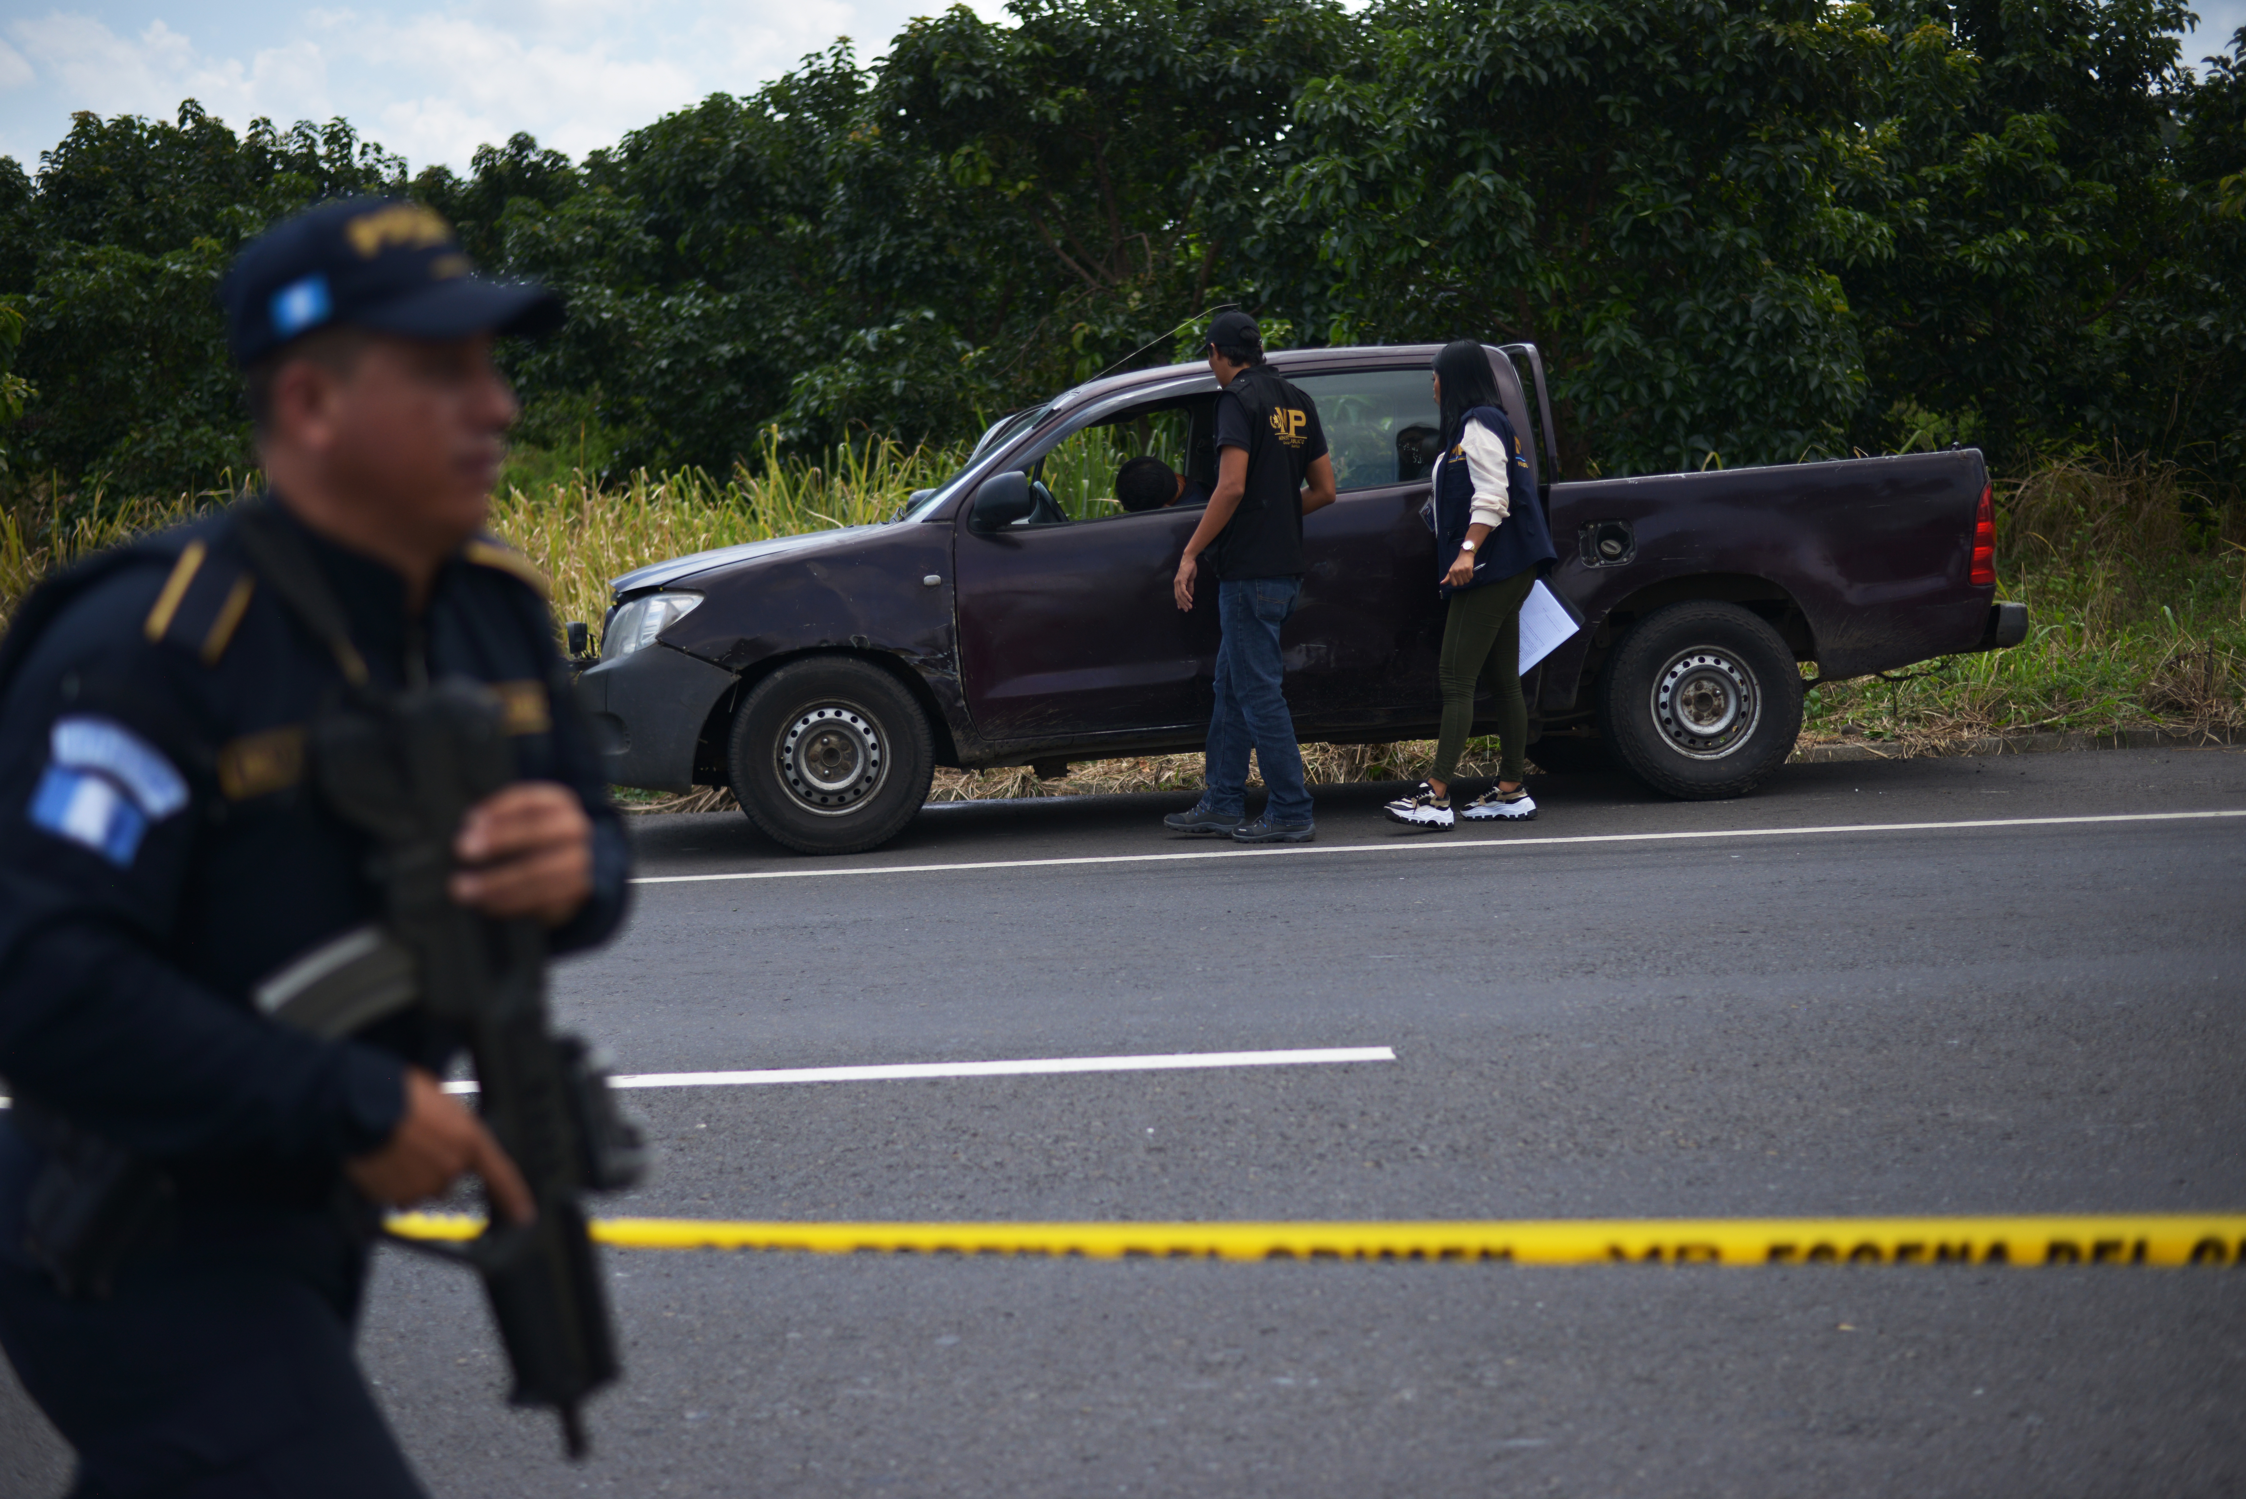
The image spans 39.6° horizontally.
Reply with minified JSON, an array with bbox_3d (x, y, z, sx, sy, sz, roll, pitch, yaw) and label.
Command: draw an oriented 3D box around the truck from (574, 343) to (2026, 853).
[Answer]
[{"bbox_3d":[0.576,-0.637,11.676,5.215,1.700,1.800,-4,4,-7],"label":"truck"}]

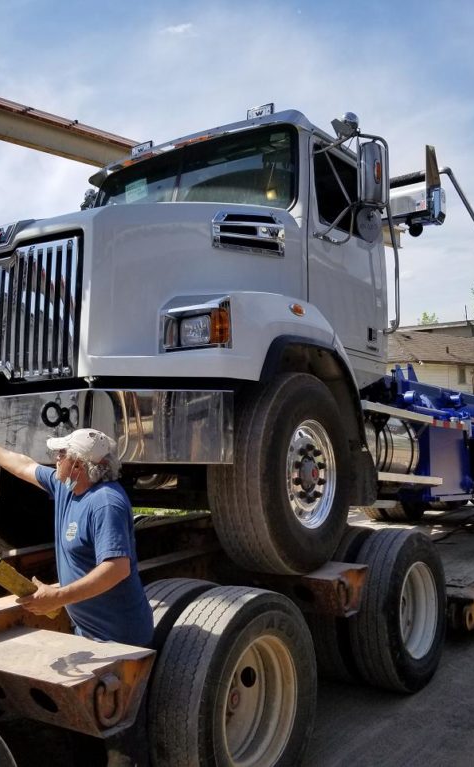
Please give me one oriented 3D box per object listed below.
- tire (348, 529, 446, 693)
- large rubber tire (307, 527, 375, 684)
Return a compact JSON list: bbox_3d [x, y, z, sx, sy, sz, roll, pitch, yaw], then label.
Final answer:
[{"bbox_3d":[1.080,1.460,5.000,0.280,0.980,0.980,-2,0,36],"label":"tire"},{"bbox_3d":[0.830,1.480,5.180,0.280,0.980,0.980,-2,0,36],"label":"large rubber tire"}]

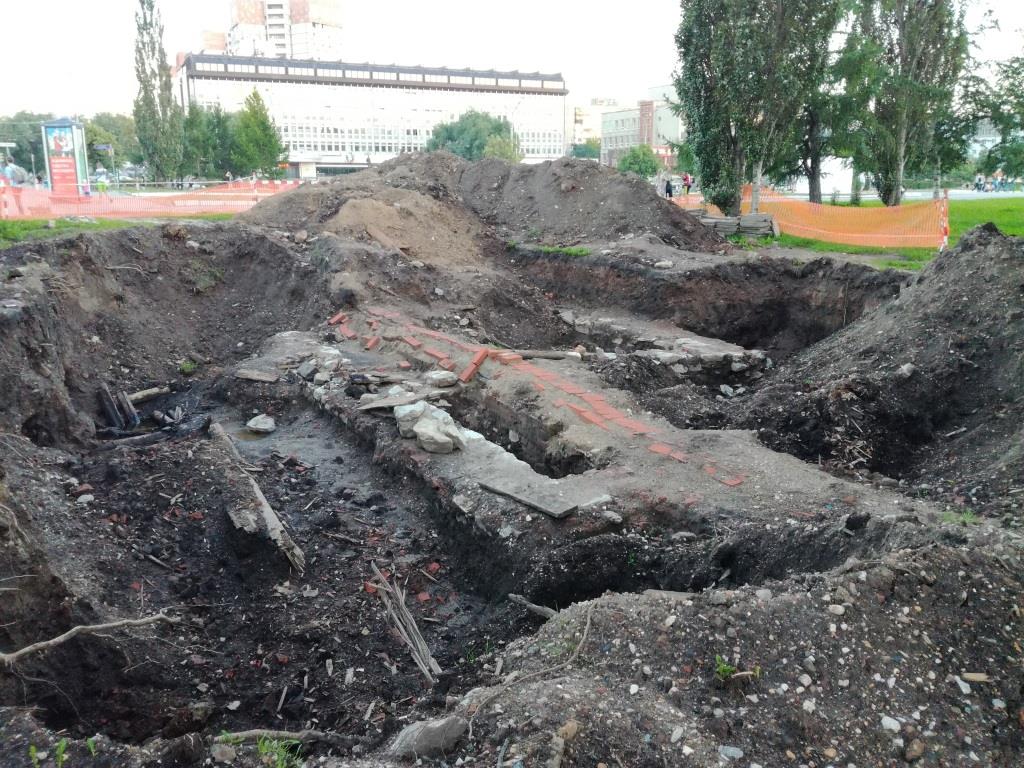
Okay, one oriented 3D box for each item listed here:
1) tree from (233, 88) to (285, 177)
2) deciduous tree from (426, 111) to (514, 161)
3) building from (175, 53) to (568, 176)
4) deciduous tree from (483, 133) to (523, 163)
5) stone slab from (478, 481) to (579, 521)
[{"bbox_3d":[-34.331,-33.133,107.075,6.800,11.900,6.800,0,15,0],"label":"tree"},{"bbox_3d":[-6.122,-34.751,116.994,12.400,9.900,12.400,0,15,0],"label":"deciduous tree"},{"bbox_3d":[-29.490,-59.060,182.552,84.390,23.000,24.000,-7,17,-25],"label":"building"},{"bbox_3d":[-1.287,-30.477,107.786,5.400,6.400,5.400,0,15,0],"label":"deciduous tree"},{"bbox_3d":[0.118,0.782,5.601,0.749,0.045,0.260,14,20,42],"label":"stone slab"}]

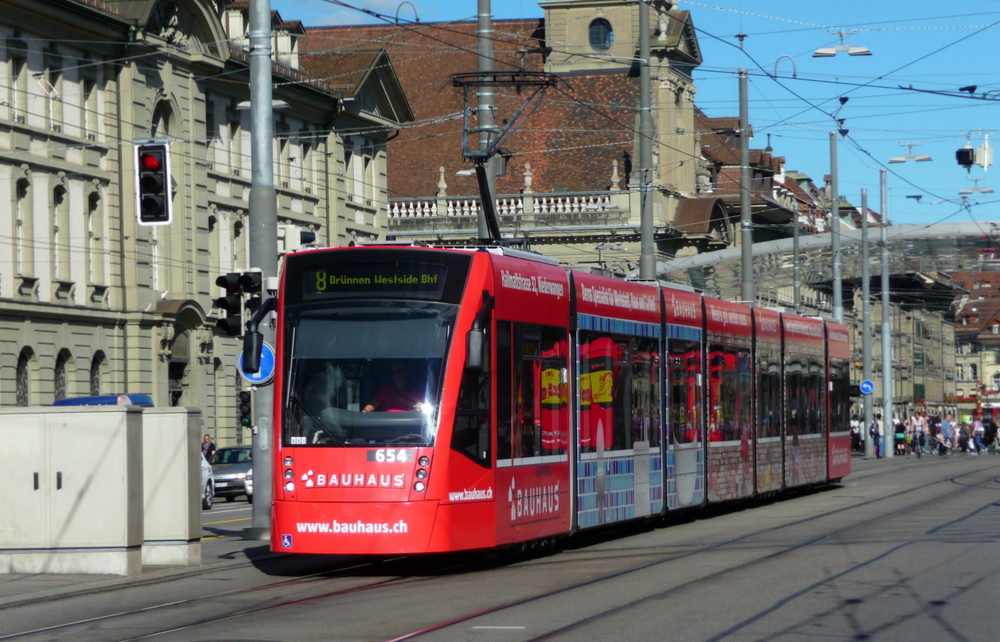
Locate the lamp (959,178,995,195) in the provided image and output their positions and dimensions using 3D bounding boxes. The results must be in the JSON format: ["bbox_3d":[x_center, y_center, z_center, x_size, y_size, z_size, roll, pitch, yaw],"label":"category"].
[{"bbox_3d":[15.480,-4.365,120.000,1.200,0.540,0.400,-1,-1,18],"label":"lamp"}]

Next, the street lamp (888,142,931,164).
[{"bbox_3d":[10.879,-4.439,98.000,1.200,0.580,0.400,-1,-1,18],"label":"street lamp"}]

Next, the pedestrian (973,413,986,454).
[{"bbox_3d":[20.079,4.770,155.000,0.620,1.670,0.500,-1,-1,9],"label":"pedestrian"}]

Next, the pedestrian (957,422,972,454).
[{"bbox_3d":[19.618,4.915,156.000,0.500,1.360,0.500,-1,-1,12],"label":"pedestrian"}]

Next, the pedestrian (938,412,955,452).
[{"bbox_3d":[18.979,4.777,157.000,0.480,1.670,0.500,-1,-1,12],"label":"pedestrian"}]

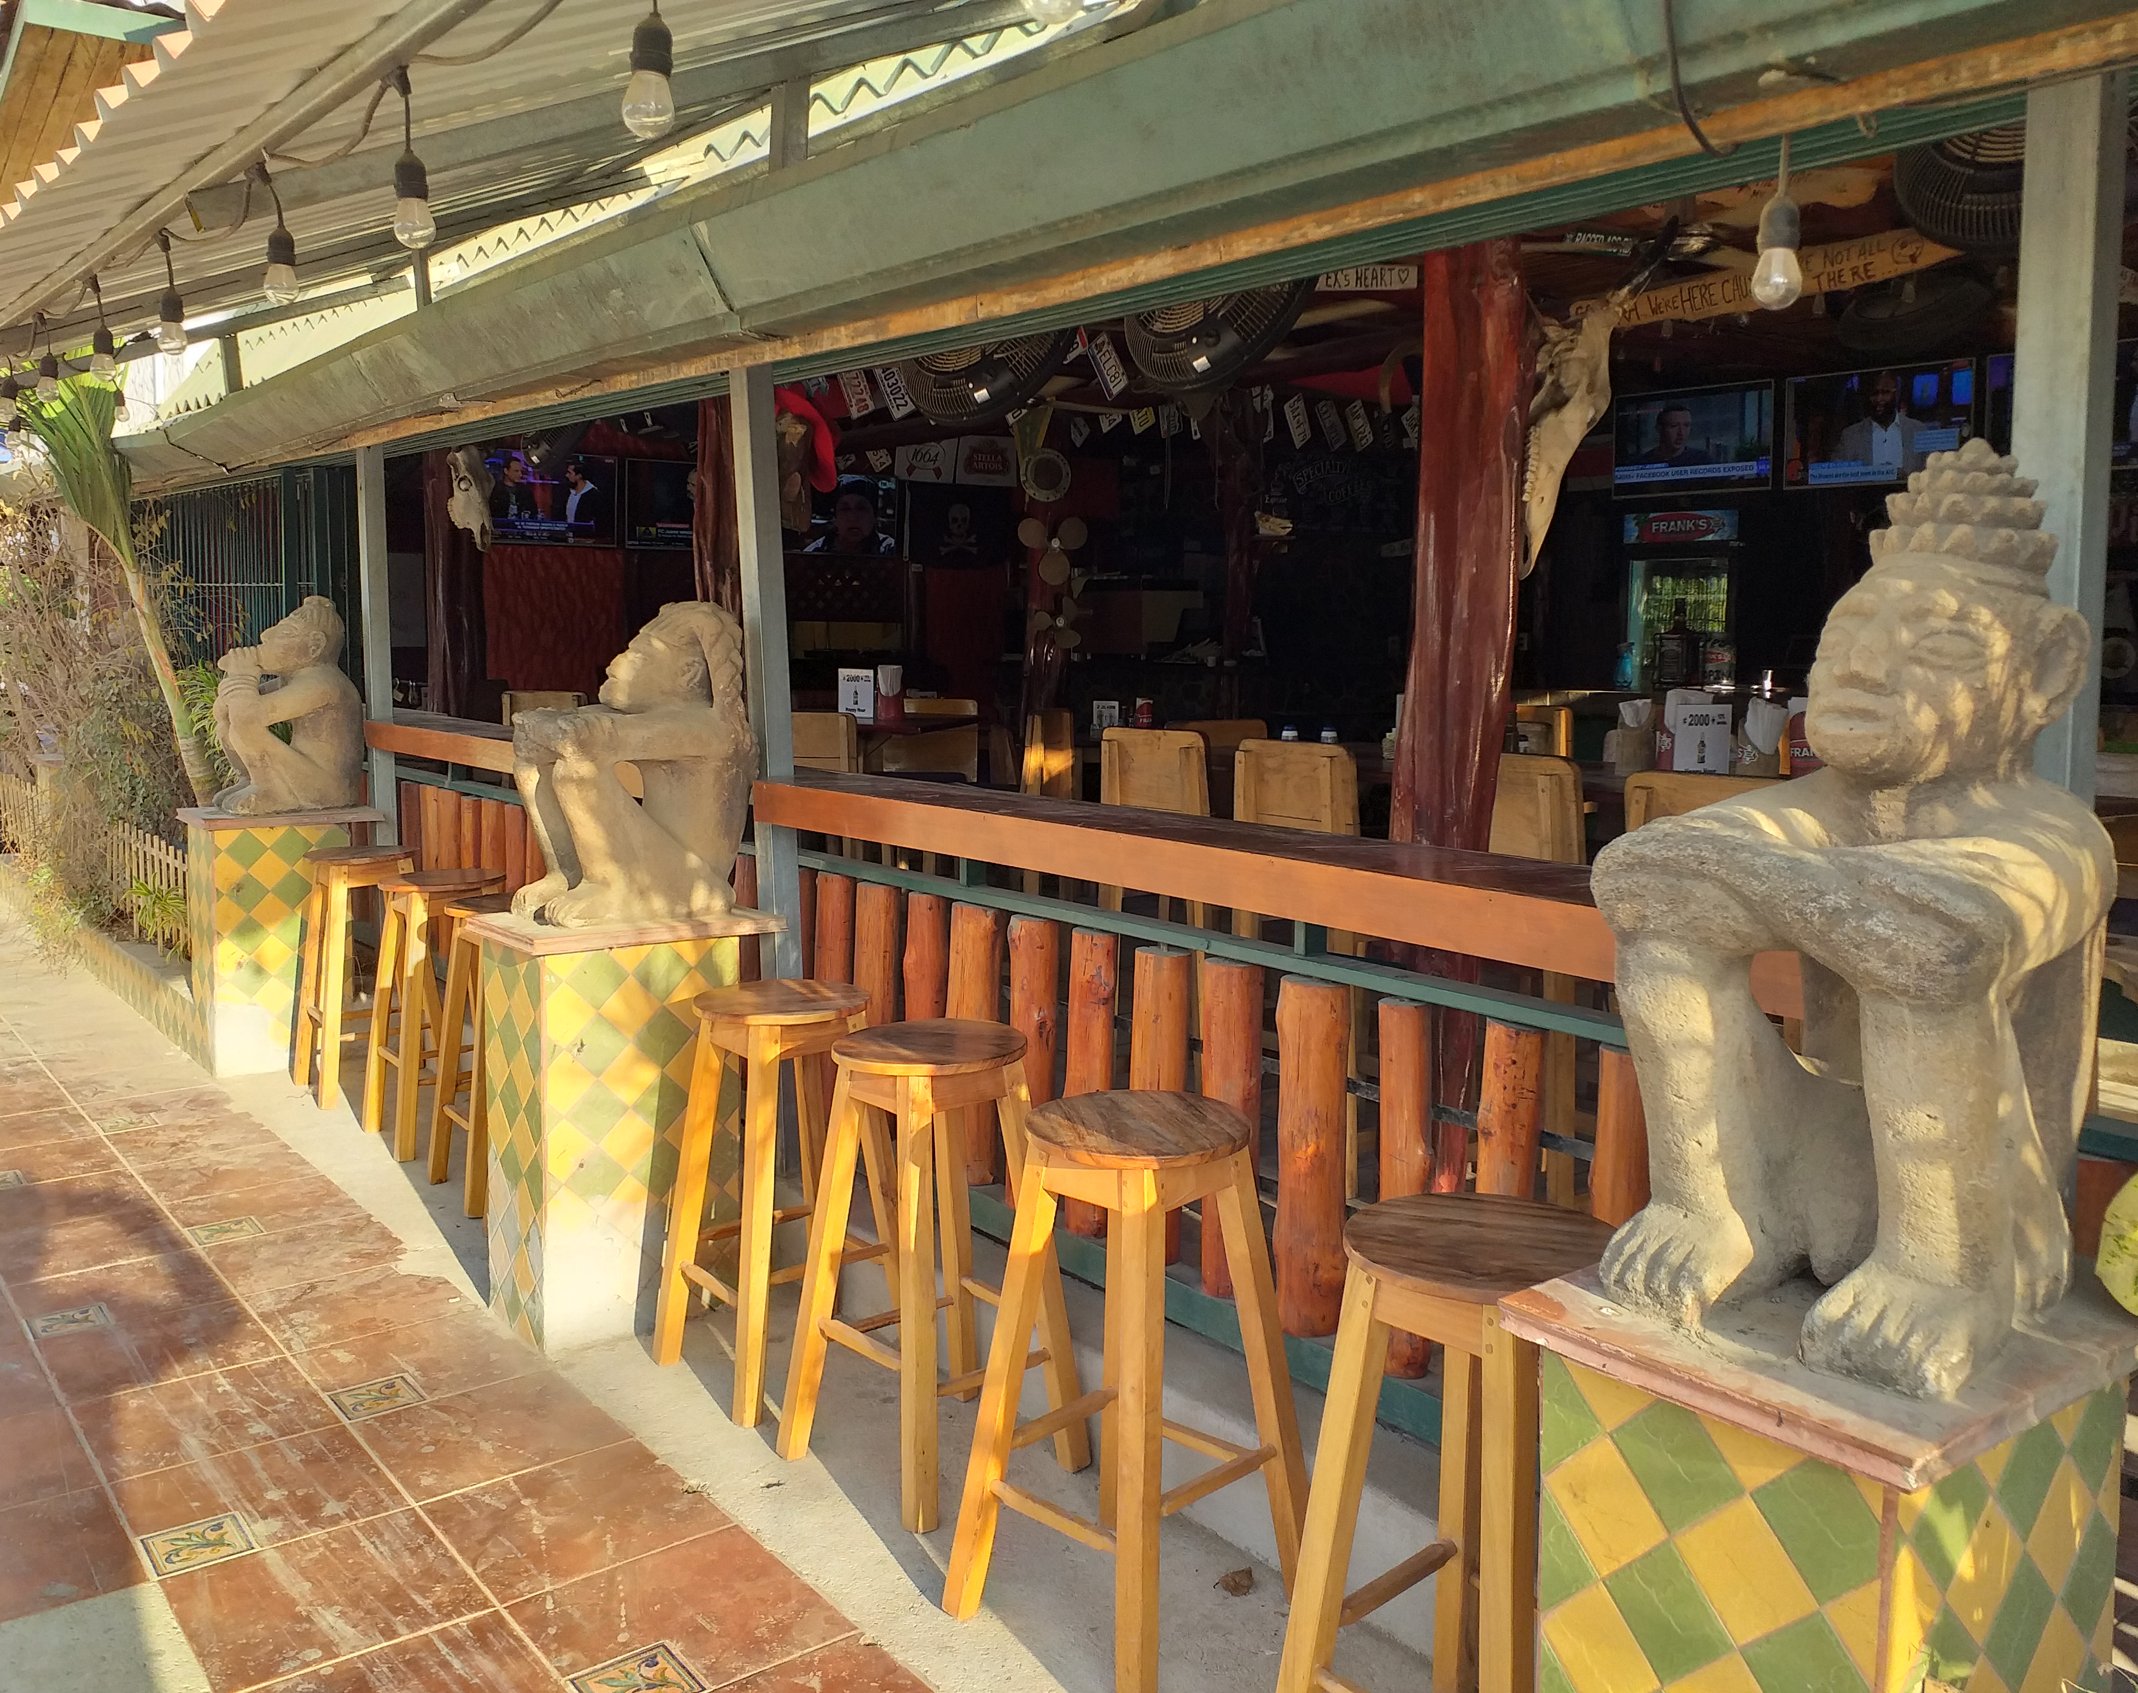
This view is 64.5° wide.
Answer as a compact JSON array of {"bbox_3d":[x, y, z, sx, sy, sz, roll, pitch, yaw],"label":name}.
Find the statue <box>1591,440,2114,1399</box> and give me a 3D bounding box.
[{"bbox_3d":[0.768,0.042,1.593,0.465,0.810,0.375,-4,8,-39],"label":"statue"}]

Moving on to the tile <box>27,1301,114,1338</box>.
[{"bbox_3d":[-2.211,1.051,3.752,0.152,0.010,0.152,-4,8,-39],"label":"tile"}]

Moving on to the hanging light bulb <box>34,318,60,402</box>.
[{"bbox_3d":[-1.941,-0.924,3.220,0.052,0.157,0.052,-4,8,-39],"label":"hanging light bulb"}]

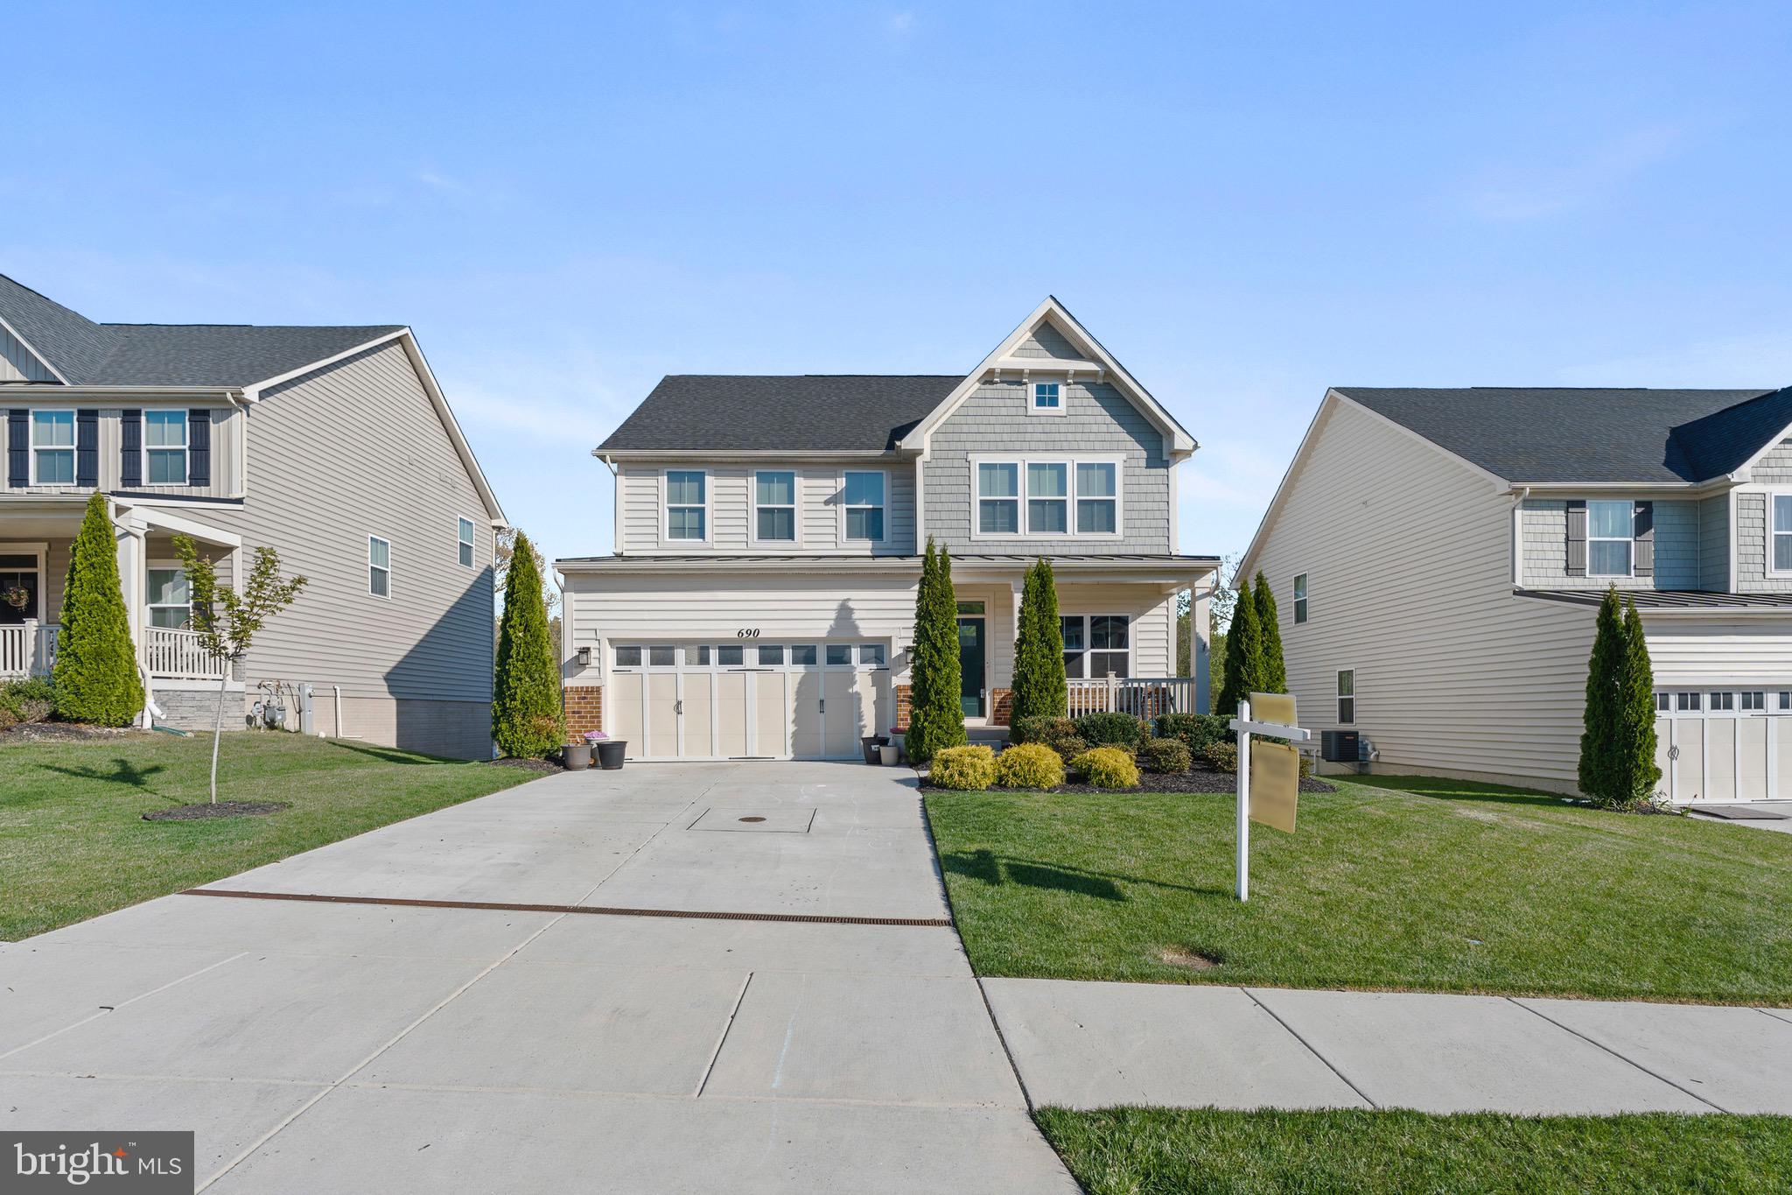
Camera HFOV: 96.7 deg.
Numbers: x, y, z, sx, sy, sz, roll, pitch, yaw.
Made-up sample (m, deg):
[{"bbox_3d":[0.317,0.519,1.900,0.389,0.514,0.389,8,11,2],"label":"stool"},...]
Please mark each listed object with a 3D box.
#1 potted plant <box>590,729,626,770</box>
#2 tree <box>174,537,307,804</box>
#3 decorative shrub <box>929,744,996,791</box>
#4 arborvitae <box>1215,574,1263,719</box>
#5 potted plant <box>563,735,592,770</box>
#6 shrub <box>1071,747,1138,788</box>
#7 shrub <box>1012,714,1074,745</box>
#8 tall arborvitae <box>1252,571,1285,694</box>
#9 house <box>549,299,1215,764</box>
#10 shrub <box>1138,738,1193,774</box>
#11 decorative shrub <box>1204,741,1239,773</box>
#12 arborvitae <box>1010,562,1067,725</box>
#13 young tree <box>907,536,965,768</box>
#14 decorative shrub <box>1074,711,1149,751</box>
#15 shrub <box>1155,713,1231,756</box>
[{"bbox_3d":[-4.733,2.500,13.100,0.550,0.650,0.520,0,-4,-1],"label":"potted plant"},{"bbox_3d":[-7.734,0.860,9.400,1.450,3.120,1.350,0,-2,0],"label":"tree"},{"bbox_3d":[0.914,2.340,10.950,0.900,0.600,0.880,0,-2,0],"label":"decorative shrub"},{"bbox_3d":[5.980,1.189,13.800,0.920,3.100,0.920,0,-4,-1],"label":"arborvitae"},{"bbox_3d":[-5.200,2.531,13.000,0.480,0.560,0.480,0,-2,0],"label":"potted plant"},{"bbox_3d":[2.917,2.382,11.100,0.950,0.580,0.920,0,-2,0],"label":"shrub"},{"bbox_3d":[2.271,2.098,12.300,0.950,0.620,0.900,0,-4,-1],"label":"shrub"},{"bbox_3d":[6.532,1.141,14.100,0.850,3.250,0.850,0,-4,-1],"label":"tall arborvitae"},{"bbox_3d":[-0.100,-1.300,18.700,11.700,9.100,10.800,0,-4,-1],"label":"house"},{"bbox_3d":[4.112,2.415,12.150,0.810,0.560,0.800,0,-2,0],"label":"shrub"},{"bbox_3d":[5.030,2.446,12.200,0.620,0.500,0.600,0,-4,-1],"label":"decorative shrub"},{"bbox_3d":[2.313,0.930,12.900,0.950,3.150,0.950,0,-4,-1],"label":"arborvitae"},{"bbox_3d":[0.651,0.880,13.000,0.960,3.660,0.920,0,-2,0],"label":"young tree"},{"bbox_3d":[3.506,2.221,12.950,1.200,0.740,1.100,0,-2,0],"label":"decorative shrub"},{"bbox_3d":[4.838,2.239,12.950,1.220,0.730,1.100,0,-2,0],"label":"shrub"}]

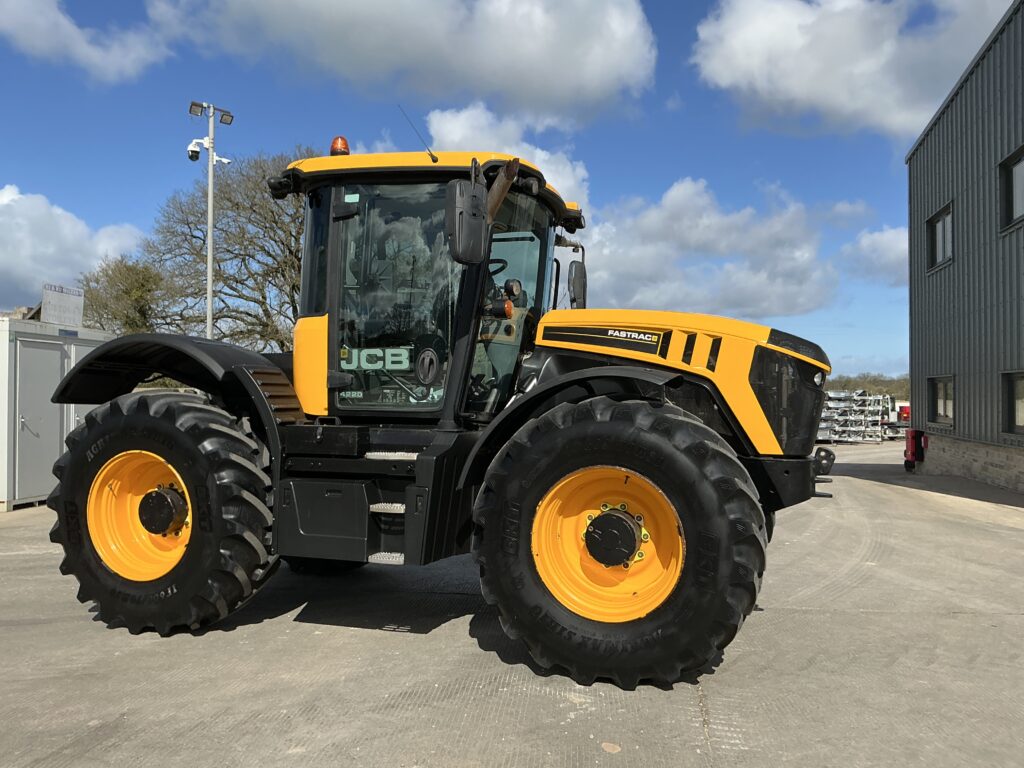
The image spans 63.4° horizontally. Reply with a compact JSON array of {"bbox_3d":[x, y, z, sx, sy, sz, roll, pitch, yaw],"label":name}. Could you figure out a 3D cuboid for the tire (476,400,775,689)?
[{"bbox_3d":[0.572,0.840,4.564,1.576,1.560,0.596,0,-1,19],"label":"tire"}]

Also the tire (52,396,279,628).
[{"bbox_3d":[-2.244,0.815,5.406,1.586,1.565,0.596,0,-1,17],"label":"tire"}]

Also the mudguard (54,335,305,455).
[{"bbox_3d":[-2.160,0.068,5.468,1.727,0.768,0.576,0,-1,17],"label":"mudguard"}]

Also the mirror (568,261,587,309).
[{"bbox_3d":[0.553,-0.820,6.999,0.111,0.429,0.222,0,-1,-5],"label":"mirror"}]

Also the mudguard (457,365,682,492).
[{"bbox_3d":[0.356,0.273,4.764,1.323,0.742,0.505,0,-1,19],"label":"mudguard"}]

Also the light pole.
[{"bbox_3d":[-6.291,-2.055,17.229,1.000,7.713,0.600,1,-1,-30],"label":"light pole"}]

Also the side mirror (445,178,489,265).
[{"bbox_3d":[-0.244,-0.868,4.434,0.111,0.429,0.222,-1,-1,40],"label":"side mirror"}]

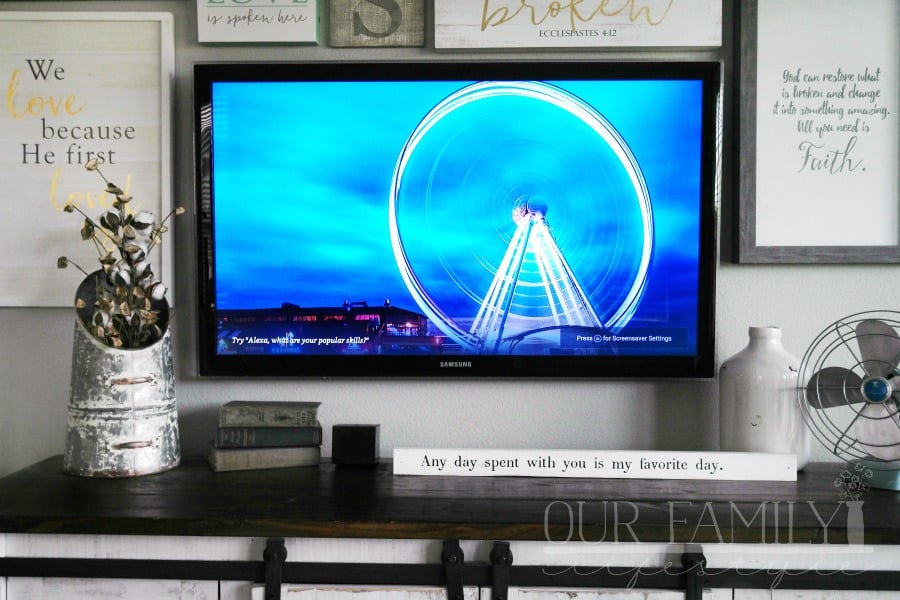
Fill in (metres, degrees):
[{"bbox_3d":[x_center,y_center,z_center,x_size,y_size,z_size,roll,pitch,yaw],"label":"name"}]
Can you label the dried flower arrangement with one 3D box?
[{"bbox_3d":[-0.645,-0.074,1.619,0.240,0.400,0.200,0,2,-10],"label":"dried flower arrangement"}]

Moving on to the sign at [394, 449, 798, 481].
[{"bbox_3d":[0.268,0.309,1.554,0.748,0.047,0.020,0,1,4],"label":"sign"}]

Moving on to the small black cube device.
[{"bbox_3d":[-0.191,0.291,1.687,0.086,0.077,0.084,0,1,1],"label":"small black cube device"}]

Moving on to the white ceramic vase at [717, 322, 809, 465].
[{"bbox_3d":[0.613,0.191,1.613,0.167,0.280,0.167,0,1,2],"label":"white ceramic vase"}]

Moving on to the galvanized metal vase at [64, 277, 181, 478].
[{"bbox_3d":[-0.648,0.137,1.634,0.211,0.388,0.211,-1,2,-32],"label":"galvanized metal vase"}]

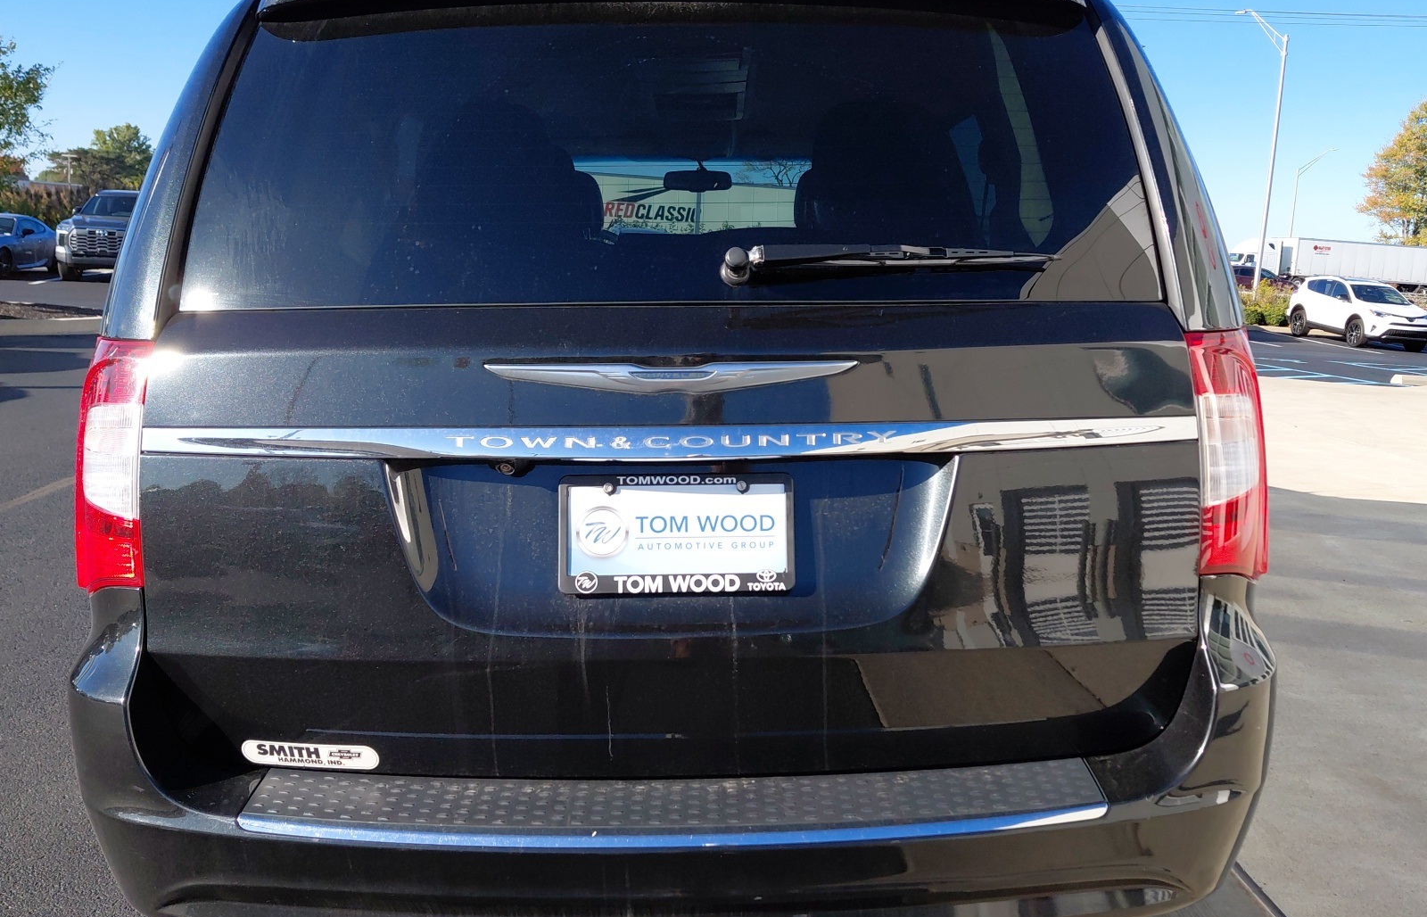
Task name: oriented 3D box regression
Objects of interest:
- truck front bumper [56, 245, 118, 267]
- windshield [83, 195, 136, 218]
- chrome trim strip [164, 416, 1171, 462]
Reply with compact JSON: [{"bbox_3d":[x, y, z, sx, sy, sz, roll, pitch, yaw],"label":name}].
[{"bbox_3d":[-12.870,-4.280,21.900,2.000,0.430,0.520,0,10,-15],"label":"truck front bumper"},{"bbox_3d":[-13.289,-5.672,23.200,1.580,0.160,0.750,-2,51,-18],"label":"windshield"},{"bbox_3d":[-0.055,-0.025,1.319,1.390,0.044,0.075,0,11,-1],"label":"chrome trim strip"}]

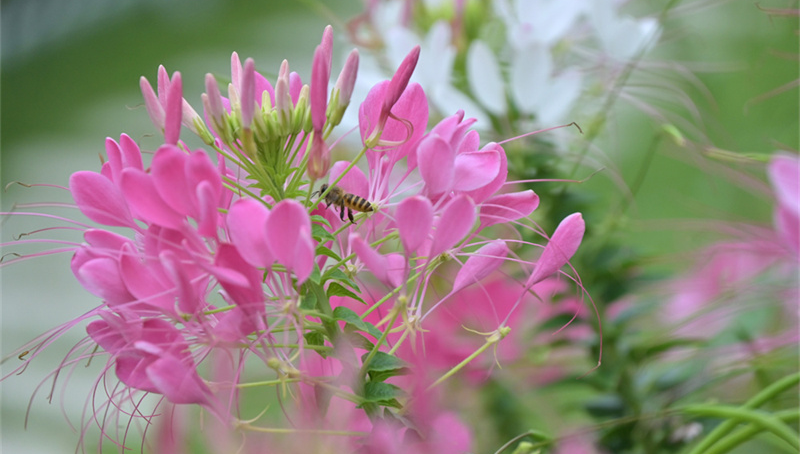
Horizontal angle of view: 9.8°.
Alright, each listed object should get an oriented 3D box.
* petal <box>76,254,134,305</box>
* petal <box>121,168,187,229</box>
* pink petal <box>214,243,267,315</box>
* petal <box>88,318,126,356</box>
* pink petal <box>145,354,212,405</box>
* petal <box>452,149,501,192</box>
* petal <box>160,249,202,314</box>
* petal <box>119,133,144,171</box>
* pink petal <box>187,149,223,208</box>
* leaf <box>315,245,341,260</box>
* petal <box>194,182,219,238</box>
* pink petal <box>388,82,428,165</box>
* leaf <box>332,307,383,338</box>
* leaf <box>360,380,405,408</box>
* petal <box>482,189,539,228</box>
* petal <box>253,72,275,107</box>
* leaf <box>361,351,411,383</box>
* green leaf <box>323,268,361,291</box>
[{"bbox_3d":[-0.075,0.014,1.180,0.016,0.010,0.006,29,-12,-11],"label":"petal"},{"bbox_3d":[-0.056,-0.006,1.065,0.017,0.009,0.006,41,0,0],"label":"petal"},{"bbox_3d":[-0.034,0.011,0.985,0.008,0.015,0.004,-24,0,0],"label":"pink petal"},{"bbox_3d":[-0.074,0.029,1.180,0.015,0.008,0.005,28,-11,-6],"label":"petal"},{"bbox_3d":[-0.050,0.036,1.060,0.016,0.008,0.006,33,0,0],"label":"pink petal"},{"bbox_3d":[0.020,-0.015,1.200,0.015,0.010,0.005,-35,11,9],"label":"petal"},{"bbox_3d":[-0.055,0.014,1.170,0.005,0.017,0.008,-29,7,-33],"label":"petal"},{"bbox_3d":[-0.069,-0.018,1.200,0.007,0.015,0.005,-18,0,-22],"label":"petal"},{"bbox_3d":[-0.045,-0.011,1.070,0.008,0.014,0.005,-6,0,-15],"label":"pink petal"},{"bbox_3d":[-0.019,0.007,1.205,0.007,0.004,0.003,26,17,17],"label":"leaf"},{"bbox_3d":[-0.044,-0.004,1.055,0.005,0.013,0.004,-11,7,-36],"label":"petal"},{"bbox_3d":[0.002,-0.024,1.070,0.009,0.019,0.004,14,-3,0],"label":"pink petal"},{"bbox_3d":[-0.010,0.022,1.045,0.013,0.004,0.005,32,18,0],"label":"leaf"},{"bbox_3d":[-0.004,0.039,1.080,0.010,0.004,0.006,-8,39,17],"label":"leaf"},{"bbox_3d":[0.024,-0.004,1.000,0.013,0.006,0.003,-24,9,0],"label":"petal"},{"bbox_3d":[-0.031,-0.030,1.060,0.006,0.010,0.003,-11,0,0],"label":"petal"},{"bbox_3d":[-0.003,0.029,0.985,0.010,0.005,0.005,12,31,9],"label":"leaf"},{"bbox_3d":[-0.012,0.011,0.995,0.009,0.003,0.004,31,25,10],"label":"green leaf"}]

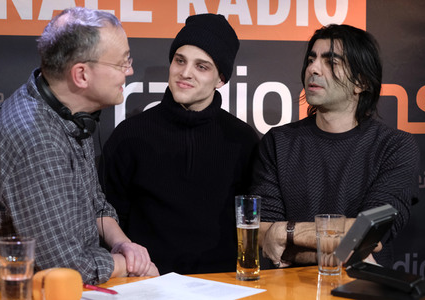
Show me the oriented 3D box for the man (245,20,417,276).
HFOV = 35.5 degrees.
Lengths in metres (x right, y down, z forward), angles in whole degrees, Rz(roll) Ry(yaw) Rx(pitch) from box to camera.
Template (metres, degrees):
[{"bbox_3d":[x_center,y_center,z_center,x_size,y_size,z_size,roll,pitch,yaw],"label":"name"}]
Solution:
[{"bbox_3d":[0.355,0.496,1.950,0.500,1.720,0.400,0,0,22],"label":"man"}]

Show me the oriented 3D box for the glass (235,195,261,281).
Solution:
[{"bbox_3d":[0.087,0.210,1.600,0.063,0.199,0.063,0,0,0],"label":"glass"}]

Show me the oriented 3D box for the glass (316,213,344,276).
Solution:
[{"bbox_3d":[0.293,0.236,1.650,0.076,0.146,0.076,0,0,0],"label":"glass"}]

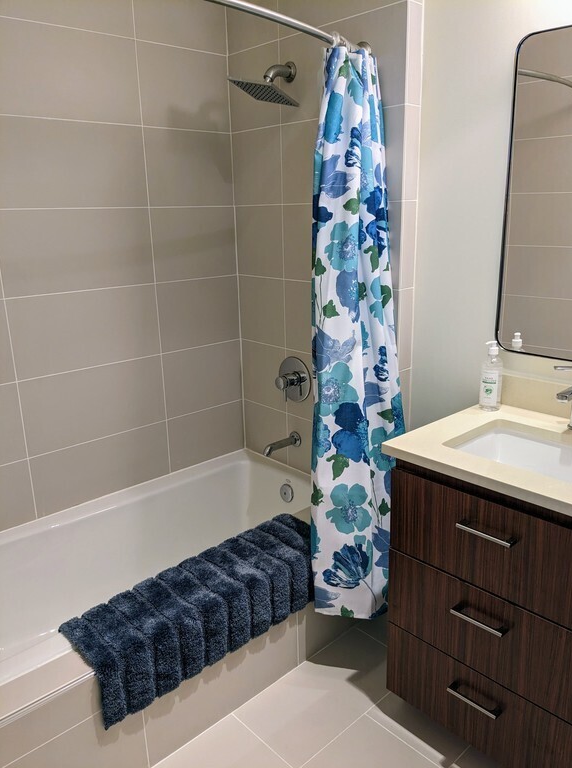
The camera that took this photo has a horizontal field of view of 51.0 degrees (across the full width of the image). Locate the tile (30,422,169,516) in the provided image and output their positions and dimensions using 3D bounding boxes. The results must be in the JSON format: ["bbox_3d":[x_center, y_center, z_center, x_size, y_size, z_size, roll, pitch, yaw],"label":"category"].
[{"bbox_3d":[-0.758,0.345,2.520,0.604,0.250,0.012,-15,21,-40],"label":"tile"}]

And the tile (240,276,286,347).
[{"bbox_3d":[-0.107,-0.332,2.715,0.012,0.302,0.320,-15,21,-40],"label":"tile"}]

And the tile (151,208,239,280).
[{"bbox_3d":[-0.392,-0.611,2.606,0.434,0.302,0.012,-15,21,-40],"label":"tile"}]

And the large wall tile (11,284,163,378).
[{"bbox_3d":[-0.774,-0.215,2.368,0.611,0.305,0.010,-15,21,-40],"label":"large wall tile"}]

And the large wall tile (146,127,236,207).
[{"bbox_3d":[-0.400,-0.907,2.535,0.438,0.305,0.010,-15,21,-40],"label":"large wall tile"}]

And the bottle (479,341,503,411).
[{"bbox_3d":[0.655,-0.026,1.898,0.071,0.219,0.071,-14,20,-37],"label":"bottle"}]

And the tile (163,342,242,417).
[{"bbox_3d":[-0.379,-0.027,2.776,0.434,0.302,0.012,-15,21,-40],"label":"tile"}]

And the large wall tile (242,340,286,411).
[{"bbox_3d":[-0.103,-0.041,2.814,0.010,0.305,0.323,-15,21,-40],"label":"large wall tile"}]

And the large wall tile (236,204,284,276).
[{"bbox_3d":[-0.116,-0.627,2.645,0.010,0.305,0.323,-15,21,-40],"label":"large wall tile"}]

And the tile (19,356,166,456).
[{"bbox_3d":[-0.764,0.078,2.442,0.604,0.302,0.012,-15,21,-40],"label":"tile"}]

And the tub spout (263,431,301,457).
[{"bbox_3d":[-0.024,0.272,2.659,0.200,0.068,0.070,-15,21,-40],"label":"tub spout"}]

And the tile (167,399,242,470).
[{"bbox_3d":[-0.374,0.242,2.867,0.438,0.257,0.010,-15,21,-40],"label":"tile"}]

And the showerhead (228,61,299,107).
[{"bbox_3d":[-0.072,-1.127,2.236,0.250,0.166,0.240,-15,21,-40],"label":"showerhead"}]

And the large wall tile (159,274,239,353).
[{"bbox_3d":[-0.385,-0.319,2.691,0.434,0.302,0.012,-15,21,-40],"label":"large wall tile"}]

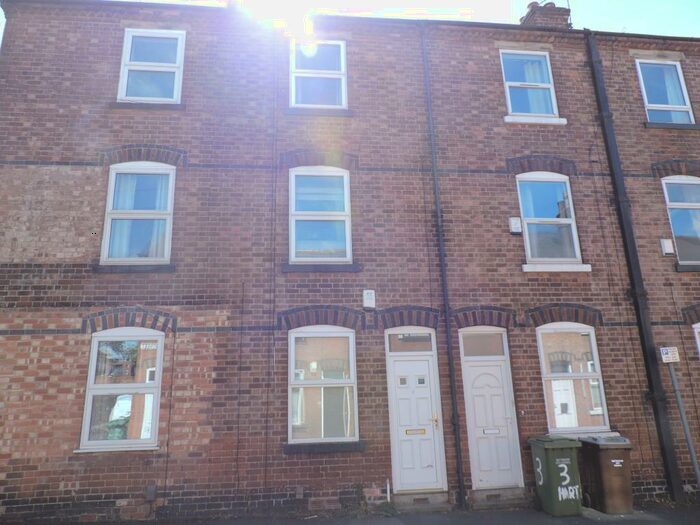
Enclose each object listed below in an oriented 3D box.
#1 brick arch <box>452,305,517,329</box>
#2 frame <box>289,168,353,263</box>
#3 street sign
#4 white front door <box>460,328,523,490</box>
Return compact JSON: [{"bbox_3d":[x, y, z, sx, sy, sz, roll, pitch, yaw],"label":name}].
[{"bbox_3d":[2.281,0.917,8.227,1.130,0.369,0.120,0,-15,-7],"label":"brick arch"},{"bbox_3d":[-0.514,-0.822,8.433,1.067,1.797,0.080,0,-15,-7],"label":"frame"},{"bbox_3d":[5.151,1.492,7.807,0.294,0.240,0.050,0,-15,-6],"label":"street sign"},{"bbox_3d":[2.280,2.308,7.933,0.842,2.547,0.080,0,-15,-7],"label":"white front door"}]

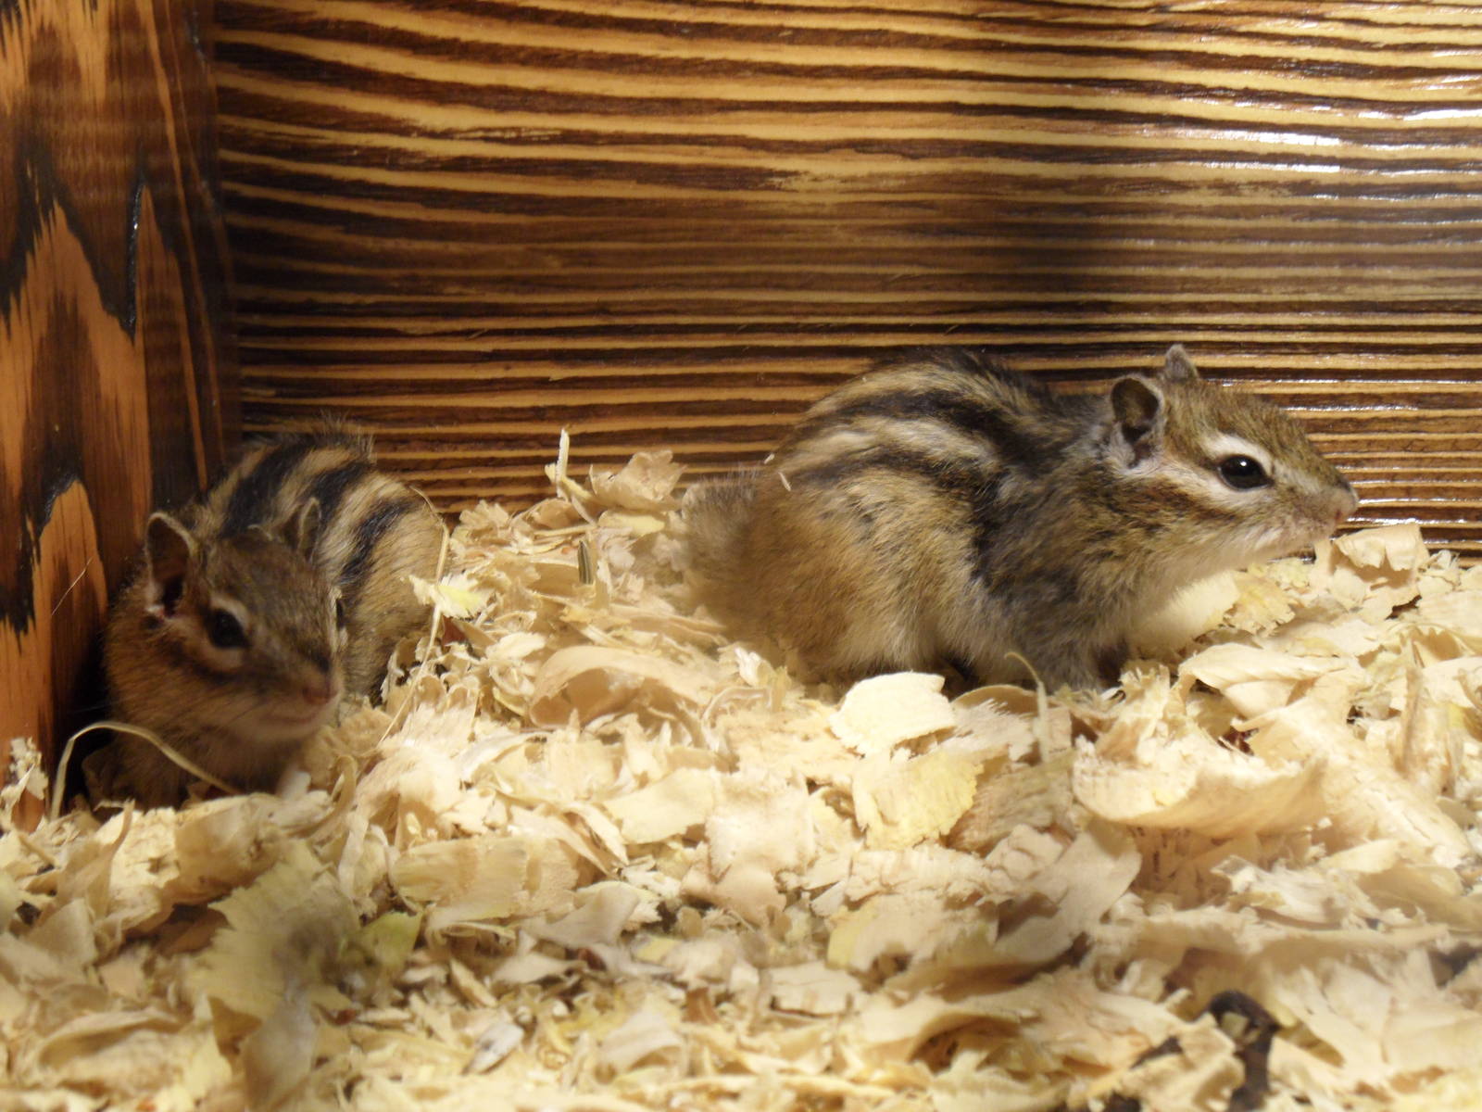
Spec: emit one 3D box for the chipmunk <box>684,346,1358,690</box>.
[{"bbox_3d":[0.047,-0.005,0.580,0.113,0.056,0.050,2,18,5],"label":"chipmunk"}]

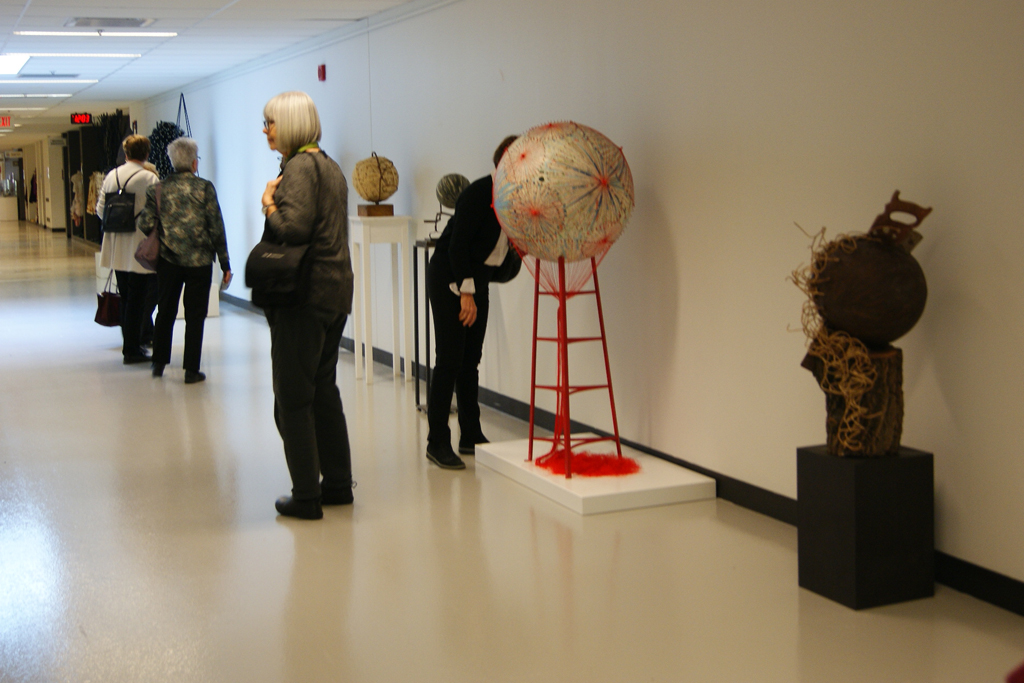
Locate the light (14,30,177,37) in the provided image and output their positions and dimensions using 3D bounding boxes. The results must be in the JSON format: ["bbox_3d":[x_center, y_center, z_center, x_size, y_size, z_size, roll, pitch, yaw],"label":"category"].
[{"bbox_3d":[-3.114,-2.301,9.584,1.170,0.050,0.130,-4,8,-24],"label":"light"}]

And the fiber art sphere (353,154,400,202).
[{"bbox_3d":[-0.892,-1.065,8.364,0.300,0.310,0.300,-1,7,0],"label":"fiber art sphere"}]

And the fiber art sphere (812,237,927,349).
[{"bbox_3d":[1.120,-0.156,3.993,0.345,0.345,0.345,-1,7,0],"label":"fiber art sphere"}]

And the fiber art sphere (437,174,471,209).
[{"bbox_3d":[-0.338,-0.871,7.412,0.203,0.203,0.203,-1,7,0],"label":"fiber art sphere"}]

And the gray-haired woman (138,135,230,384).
[{"bbox_3d":[-2.209,-0.551,8.660,0.600,1.650,0.380,-1,7,-3],"label":"gray-haired woman"}]

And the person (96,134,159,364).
[{"bbox_3d":[-2.890,-0.698,9.660,0.470,1.690,0.420,-1,7,2],"label":"person"}]

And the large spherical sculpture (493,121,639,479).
[{"bbox_3d":[0.246,-0.195,5.517,0.610,1.490,0.610,-1,7,0],"label":"large spherical sculpture"}]

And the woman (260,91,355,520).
[{"bbox_3d":[-0.830,-0.158,5.197,0.400,1.690,0.500,1,8,17],"label":"woman"}]

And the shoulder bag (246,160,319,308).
[{"bbox_3d":[-0.895,-0.423,4.970,0.260,0.585,0.170,2,8,22],"label":"shoulder bag"}]

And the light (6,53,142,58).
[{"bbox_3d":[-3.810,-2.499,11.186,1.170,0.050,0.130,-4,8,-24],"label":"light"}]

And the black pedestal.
[{"bbox_3d":[1.129,0.575,4.090,0.305,0.459,0.285,-4,8,-24],"label":"black pedestal"}]

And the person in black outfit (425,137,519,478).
[{"bbox_3d":[-0.162,-0.181,6.021,0.580,1.500,0.460,3,8,27],"label":"person in black outfit"}]

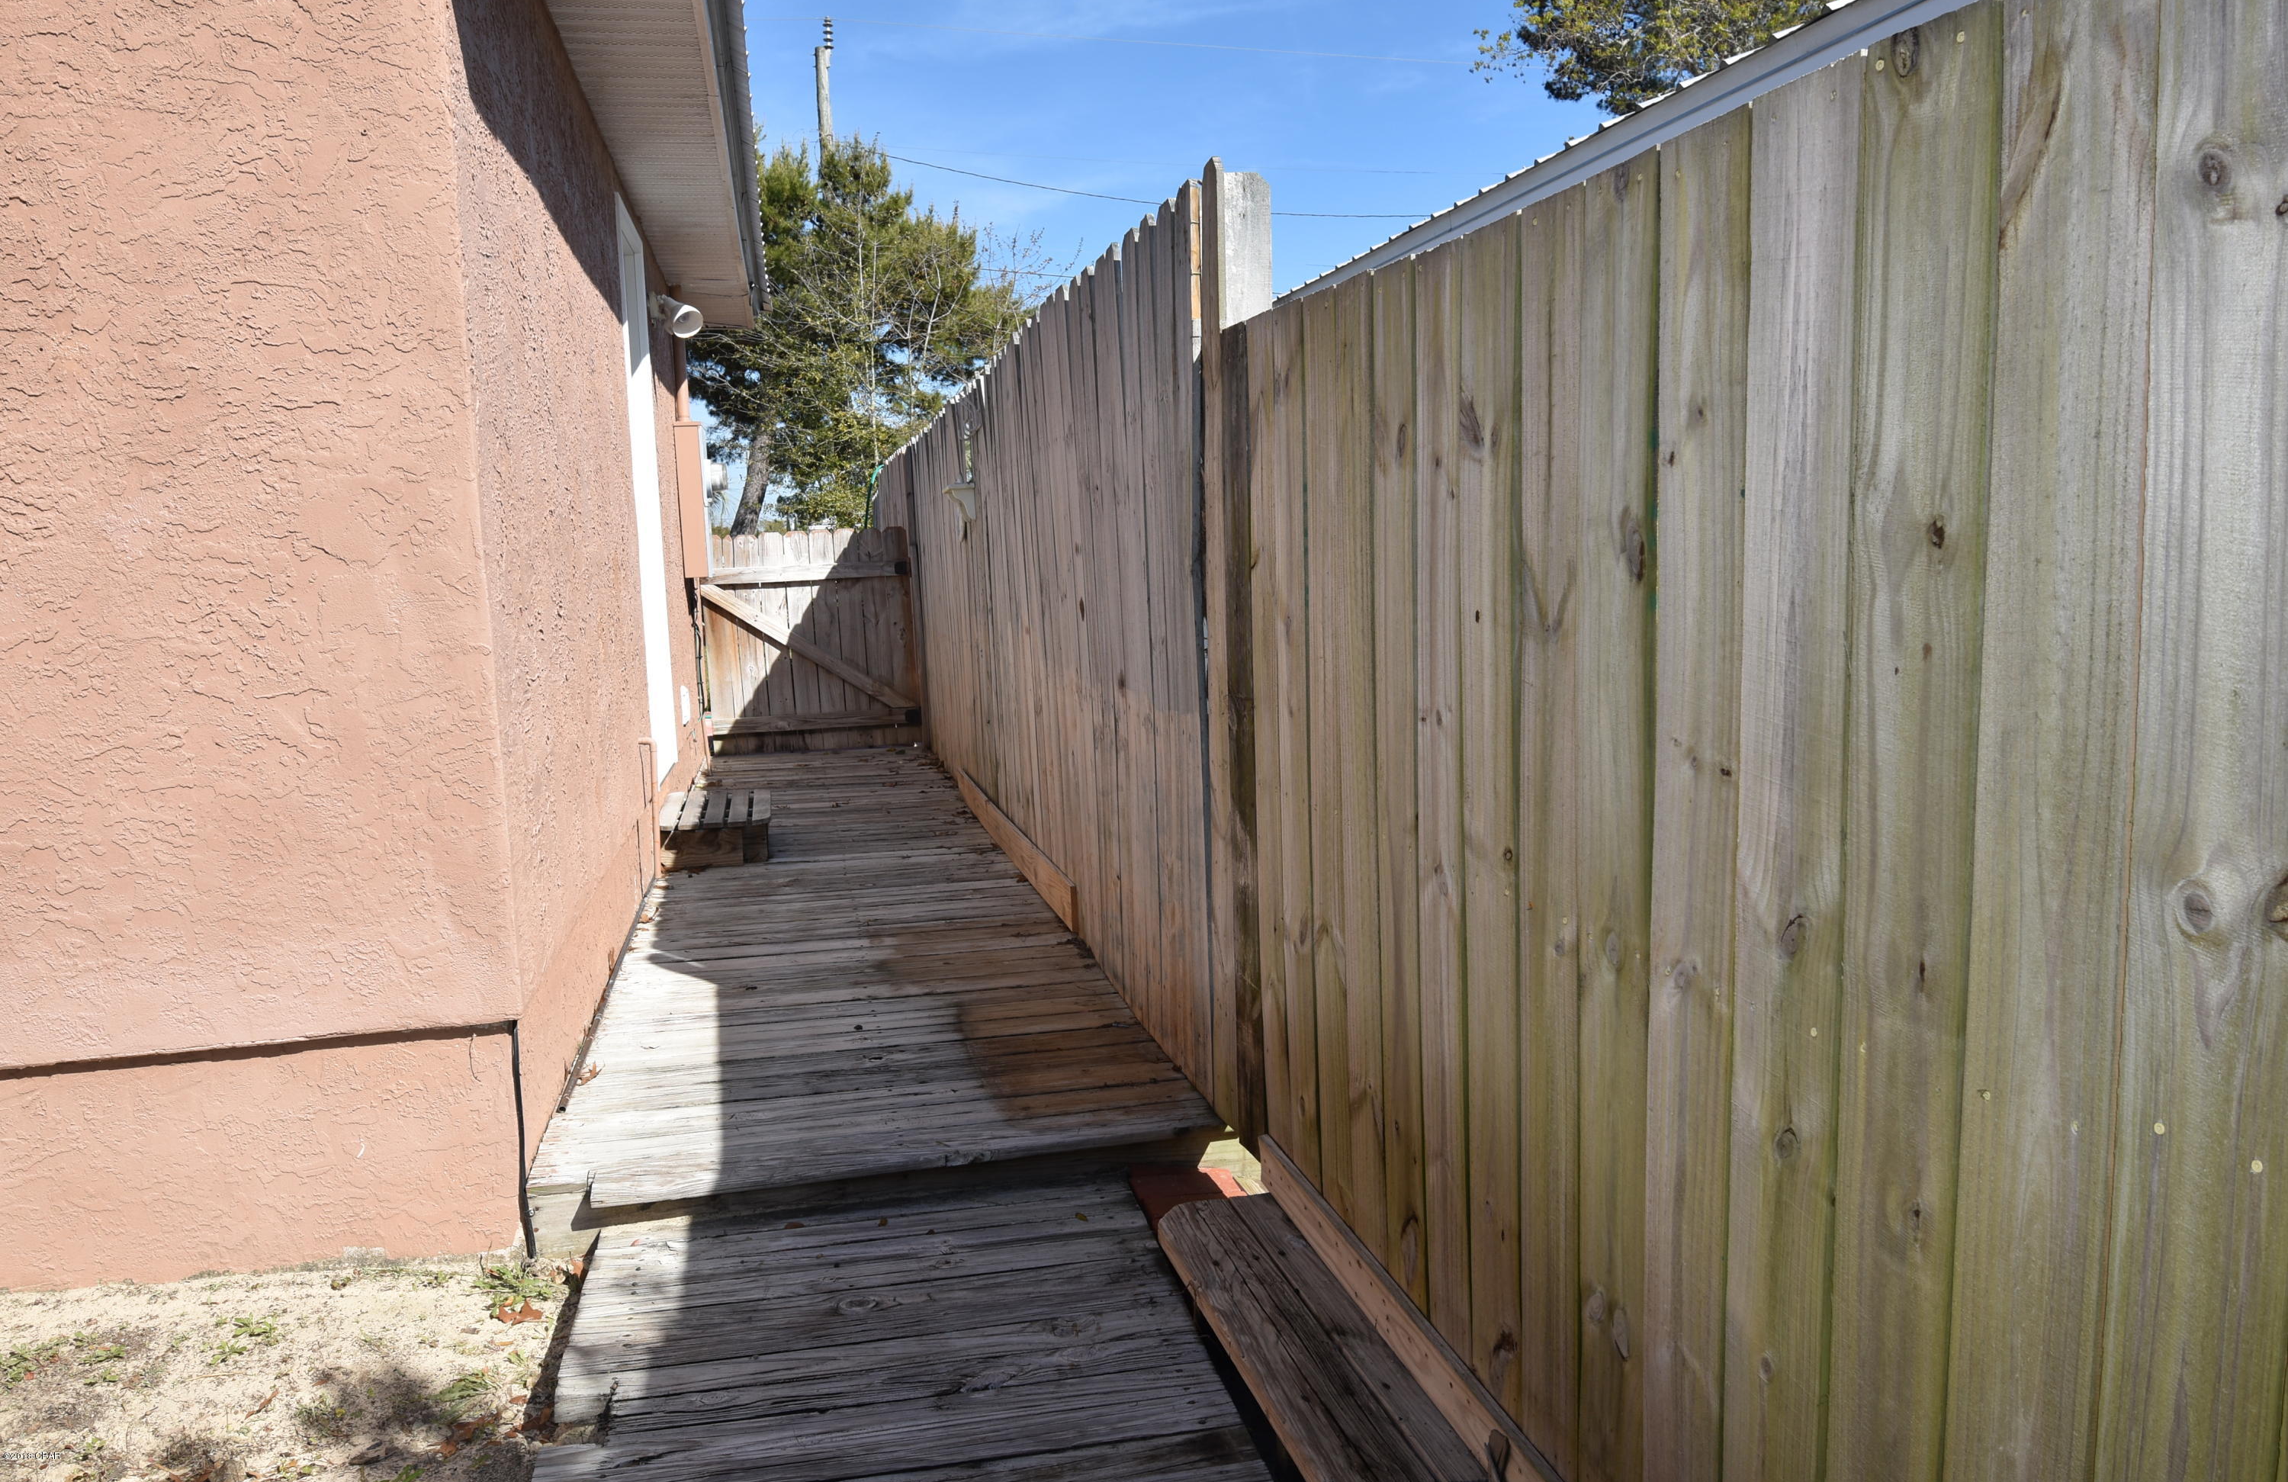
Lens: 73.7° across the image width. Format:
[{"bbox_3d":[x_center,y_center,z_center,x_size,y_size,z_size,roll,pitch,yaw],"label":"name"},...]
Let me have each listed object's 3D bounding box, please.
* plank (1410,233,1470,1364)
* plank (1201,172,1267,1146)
[{"bbox_3d":[0.417,0.163,2.089,0.020,1.620,0.140,-4,9,-14],"label":"plank"},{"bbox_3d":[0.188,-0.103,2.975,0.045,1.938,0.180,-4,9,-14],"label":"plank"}]

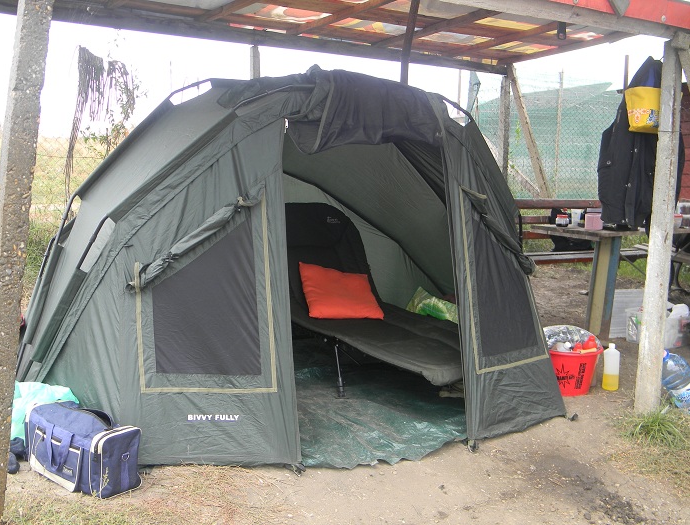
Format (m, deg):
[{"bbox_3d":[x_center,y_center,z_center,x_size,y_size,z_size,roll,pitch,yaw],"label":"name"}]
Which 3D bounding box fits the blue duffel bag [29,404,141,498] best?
[{"bbox_3d":[-1.139,0.805,3.638,0.510,0.265,0.230,7,11,36],"label":"blue duffel bag"}]

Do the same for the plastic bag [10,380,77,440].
[{"bbox_3d":[-1.442,0.719,3.972,0.360,0.330,0.270,3,10,20],"label":"plastic bag"}]

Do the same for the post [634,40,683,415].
[{"bbox_3d":[1.666,-0.176,4.399,0.115,1.980,0.115,-7,12,-39],"label":"post"}]

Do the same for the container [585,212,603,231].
[{"bbox_3d":[1.866,-0.305,6.200,0.127,0.125,0.115,3,10,20],"label":"container"}]

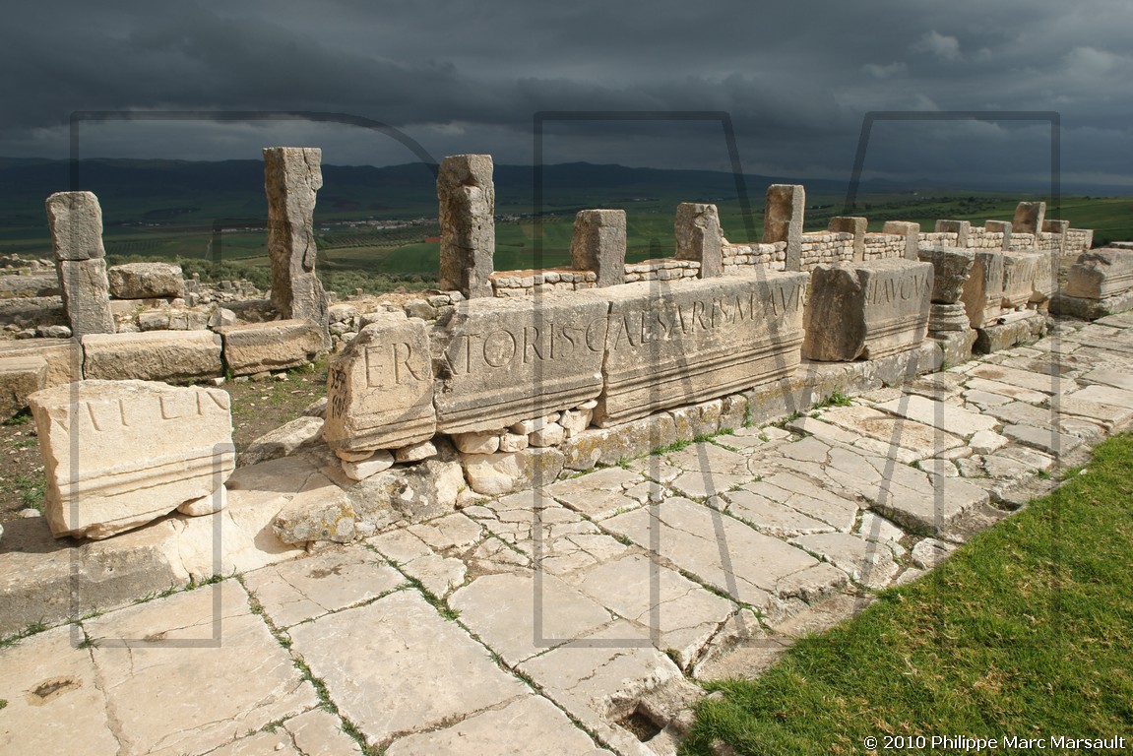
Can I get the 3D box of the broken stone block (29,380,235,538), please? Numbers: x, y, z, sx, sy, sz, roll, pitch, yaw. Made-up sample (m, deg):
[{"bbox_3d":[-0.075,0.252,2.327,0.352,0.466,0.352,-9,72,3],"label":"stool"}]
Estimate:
[{"bbox_3d":[-1.906,0.325,3.351,0.690,0.510,0.420,-9,17,-33],"label":"broken stone block"}]

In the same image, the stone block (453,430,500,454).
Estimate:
[{"bbox_3d":[-0.513,0.293,3.922,0.269,0.118,0.202,-12,20,-35],"label":"stone block"}]

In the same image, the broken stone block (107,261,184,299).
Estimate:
[{"bbox_3d":[-4.074,-0.933,7.290,0.580,0.290,0.420,-12,20,-35],"label":"broken stone block"}]

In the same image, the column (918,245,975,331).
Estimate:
[{"bbox_3d":[3.755,-0.858,7.457,0.407,0.802,0.407,-11,18,-36],"label":"column"}]

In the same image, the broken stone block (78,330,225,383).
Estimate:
[{"bbox_3d":[-3.351,-0.176,6.107,0.995,0.417,0.396,-11,18,-36],"label":"broken stone block"}]

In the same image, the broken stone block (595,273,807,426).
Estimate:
[{"bbox_3d":[0.820,-0.274,5.259,2.012,0.770,0.514,-11,18,-36],"label":"broken stone block"}]

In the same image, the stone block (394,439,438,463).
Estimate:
[{"bbox_3d":[-0.772,0.334,3.711,0.202,0.084,0.202,-12,20,-35],"label":"stone block"}]

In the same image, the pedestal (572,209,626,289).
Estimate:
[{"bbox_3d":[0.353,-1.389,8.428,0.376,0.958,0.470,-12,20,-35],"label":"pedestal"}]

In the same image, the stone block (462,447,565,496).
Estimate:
[{"bbox_3d":[-0.349,0.489,4.362,0.620,0.250,0.300,-11,18,-39],"label":"stone block"}]

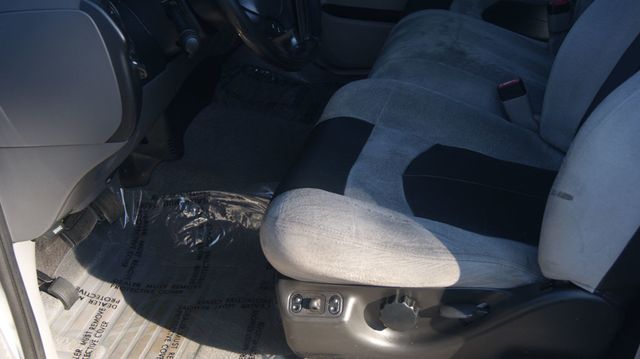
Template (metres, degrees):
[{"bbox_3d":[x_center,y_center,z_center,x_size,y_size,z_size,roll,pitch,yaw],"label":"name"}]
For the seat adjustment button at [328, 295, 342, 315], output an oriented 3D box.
[{"bbox_3d":[0.024,0.191,1.347,0.020,0.030,0.010,5,30,9],"label":"seat adjustment button"}]

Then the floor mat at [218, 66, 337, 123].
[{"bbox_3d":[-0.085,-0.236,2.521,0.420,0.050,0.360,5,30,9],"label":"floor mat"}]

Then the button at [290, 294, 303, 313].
[{"bbox_3d":[-0.036,0.192,1.365,0.019,0.029,0.010,5,30,9],"label":"button"}]

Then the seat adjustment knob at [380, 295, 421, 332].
[{"bbox_3d":[0.122,0.203,1.339,0.056,0.056,0.026,5,30,9],"label":"seat adjustment knob"}]

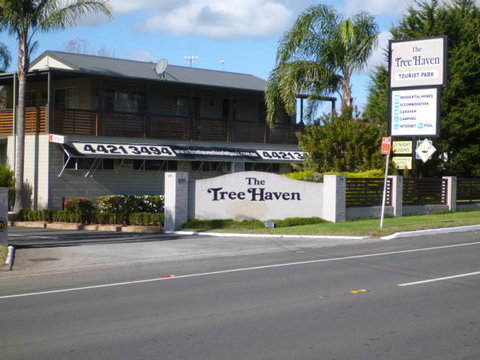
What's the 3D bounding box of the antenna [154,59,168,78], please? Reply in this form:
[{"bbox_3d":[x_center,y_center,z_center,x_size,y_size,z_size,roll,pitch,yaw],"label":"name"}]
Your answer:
[{"bbox_3d":[-3.429,-4.870,43.000,0.520,0.850,0.680,1,0,-38],"label":"antenna"}]

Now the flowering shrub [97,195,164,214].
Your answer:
[{"bbox_3d":[-3.254,0.937,31.685,3.800,0.880,0.800,1,1,44],"label":"flowering shrub"}]

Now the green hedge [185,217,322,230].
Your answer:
[{"bbox_3d":[0.443,1.295,29.100,4.500,0.330,0.750,1,0,-19],"label":"green hedge"}]

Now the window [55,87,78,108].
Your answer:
[{"bbox_3d":[-7.631,-3.650,43.300,1.750,1.100,0.100,1,1,44],"label":"window"}]

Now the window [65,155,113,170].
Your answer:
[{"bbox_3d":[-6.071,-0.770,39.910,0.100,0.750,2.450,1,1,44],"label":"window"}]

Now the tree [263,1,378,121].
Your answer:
[{"bbox_3d":[3.603,-3.429,43.000,5.000,8.600,5.000,1,0,5],"label":"tree"}]

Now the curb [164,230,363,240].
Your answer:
[{"bbox_3d":[0.492,1.463,26.332,7.370,0.130,0.220,-1,-1,44],"label":"curb"}]

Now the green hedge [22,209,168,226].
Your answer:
[{"bbox_3d":[-4.761,1.227,31.950,7.900,0.420,0.500,1,1,44],"label":"green hedge"}]

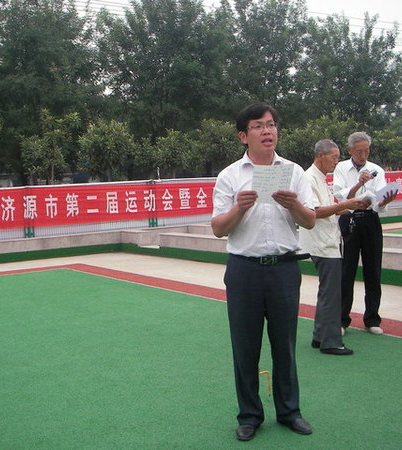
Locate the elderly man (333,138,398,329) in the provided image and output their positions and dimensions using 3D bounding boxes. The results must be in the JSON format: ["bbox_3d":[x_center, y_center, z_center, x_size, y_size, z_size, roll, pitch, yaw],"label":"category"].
[{"bbox_3d":[1.370,0.067,5.582,0.540,1.702,0.420,-3,4,-5],"label":"elderly man"}]

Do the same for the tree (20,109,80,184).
[{"bbox_3d":[-3.556,-1.151,15.904,1.450,3.298,1.450,-5,4,-31],"label":"tree"}]

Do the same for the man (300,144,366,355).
[{"bbox_3d":[1.050,0.160,5.002,0.550,1.621,0.480,-1,4,25],"label":"man"}]

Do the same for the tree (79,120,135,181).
[{"bbox_3d":[-2.266,-1.117,16.396,1.450,3.046,1.450,-5,4,-31],"label":"tree"}]

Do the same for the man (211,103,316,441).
[{"bbox_3d":[0.332,0.245,3.352,0.550,1.727,0.420,-3,4,-2],"label":"man"}]

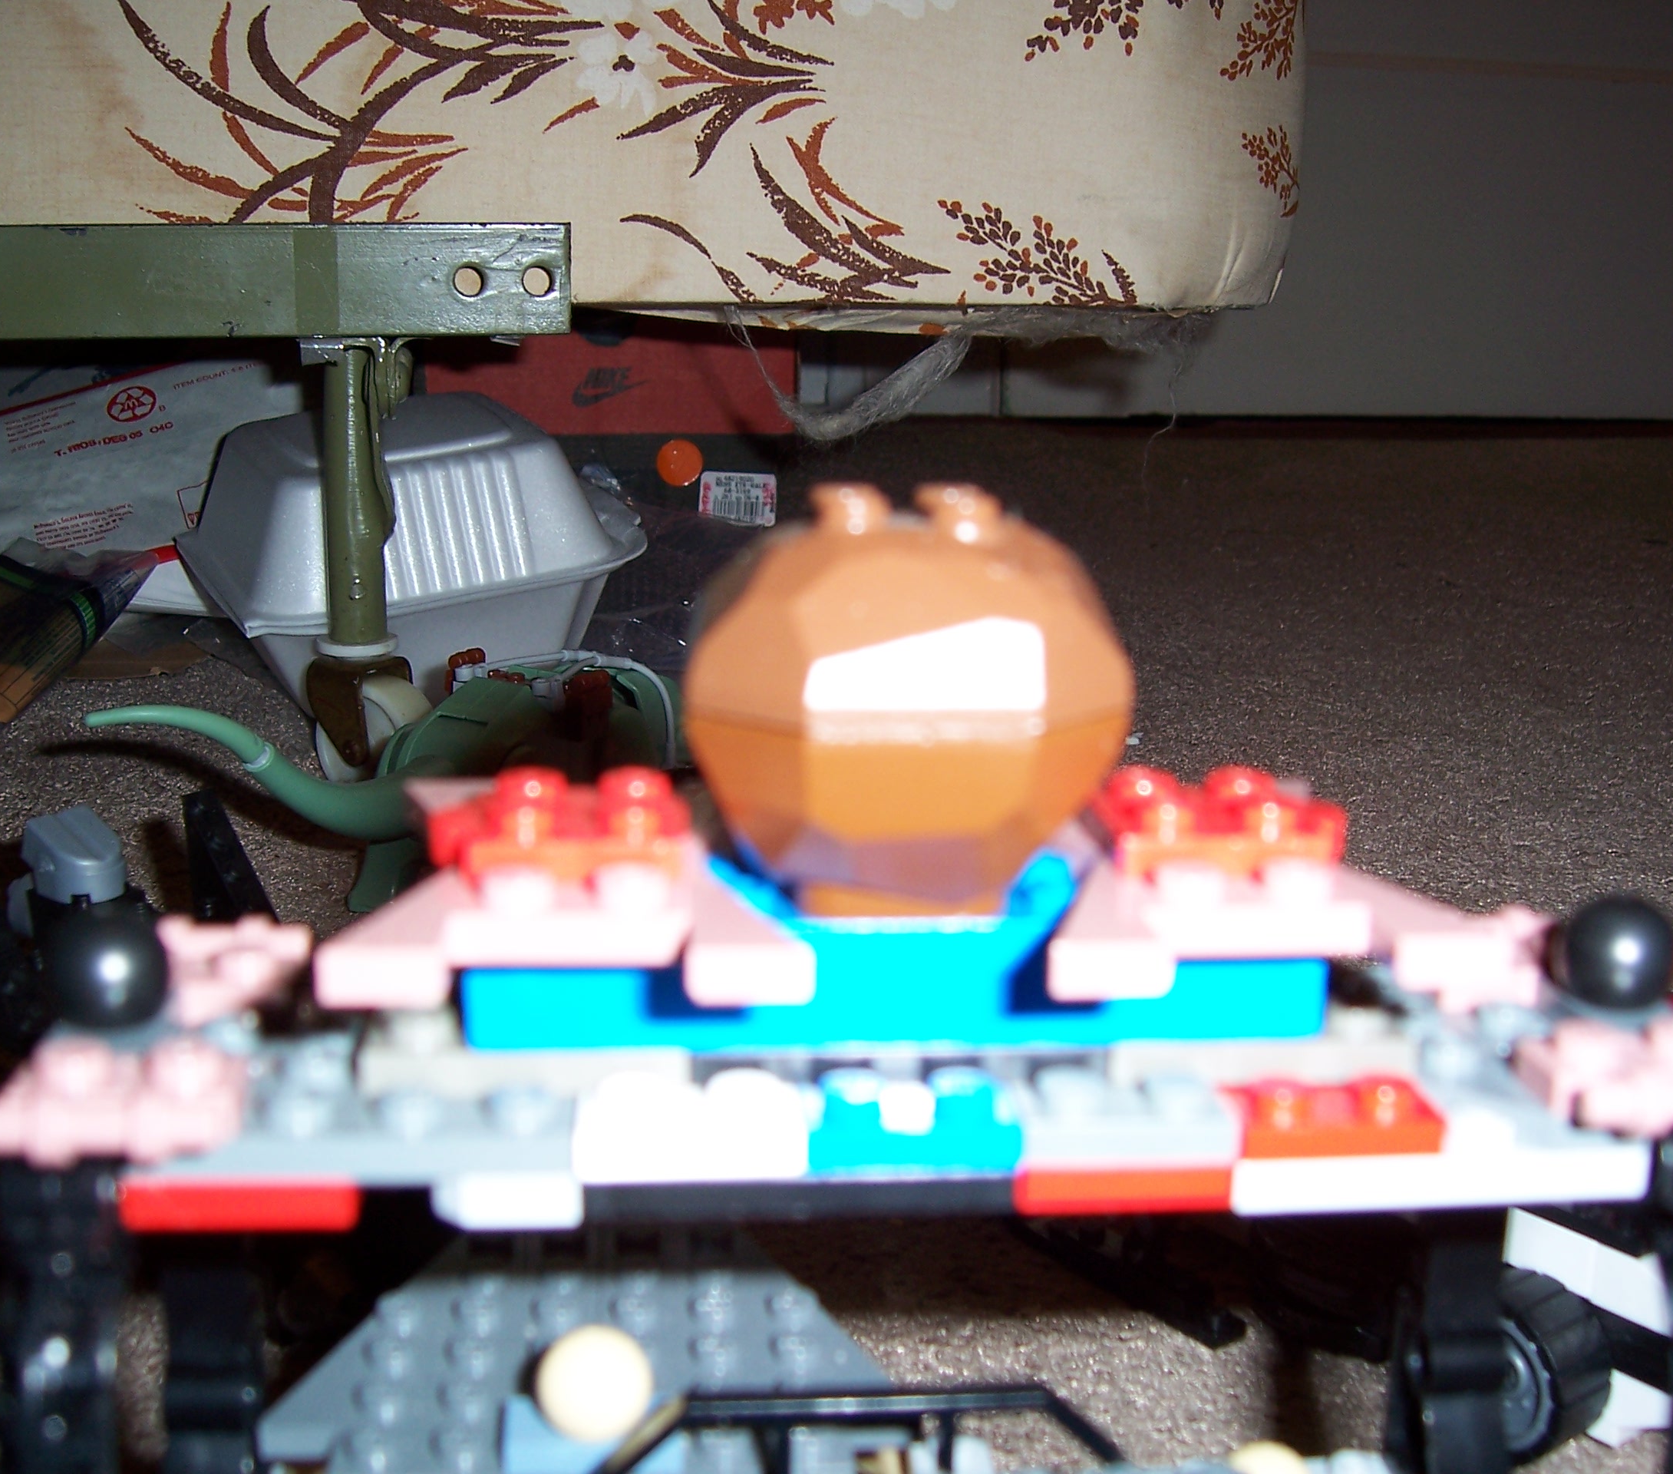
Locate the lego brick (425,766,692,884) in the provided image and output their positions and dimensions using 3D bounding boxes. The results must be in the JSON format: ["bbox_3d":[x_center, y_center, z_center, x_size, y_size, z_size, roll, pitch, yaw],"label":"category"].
[{"bbox_3d":[-0.020,0.007,0.155,0.018,0.005,0.016,0,15,-6],"label":"lego brick"}]

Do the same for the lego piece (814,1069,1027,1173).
[{"bbox_3d":[0.005,0.028,0.152,0.016,0.005,0.010,0,12,-6],"label":"lego piece"}]

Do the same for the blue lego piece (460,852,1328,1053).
[{"bbox_3d":[0.004,0.016,0.161,0.064,0.010,0.018,0,15,-6],"label":"blue lego piece"}]

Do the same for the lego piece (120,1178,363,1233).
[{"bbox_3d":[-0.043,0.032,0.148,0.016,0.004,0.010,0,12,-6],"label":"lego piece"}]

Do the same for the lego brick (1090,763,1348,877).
[{"bbox_3d":[0.029,0.007,0.160,0.018,0.005,0.016,0,15,-6],"label":"lego brick"}]

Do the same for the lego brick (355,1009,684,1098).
[{"bbox_3d":[-0.023,0.023,0.155,0.024,0.005,0.008,0,15,-6],"label":"lego brick"}]

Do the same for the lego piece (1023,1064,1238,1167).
[{"bbox_3d":[0.021,0.028,0.154,0.016,0.005,0.010,0,12,-6],"label":"lego piece"}]

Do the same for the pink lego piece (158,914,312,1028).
[{"bbox_3d":[-0.050,0.019,0.171,0.012,0.005,0.012,0,12,-6],"label":"pink lego piece"}]

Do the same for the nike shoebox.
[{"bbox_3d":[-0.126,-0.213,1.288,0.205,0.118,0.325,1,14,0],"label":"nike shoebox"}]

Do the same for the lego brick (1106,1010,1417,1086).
[{"bbox_3d":[0.033,0.024,0.162,0.024,0.005,0.009,0,12,-6],"label":"lego brick"}]

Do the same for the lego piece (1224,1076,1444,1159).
[{"bbox_3d":[0.037,0.028,0.154,0.016,0.005,0.008,0,15,-6],"label":"lego piece"}]

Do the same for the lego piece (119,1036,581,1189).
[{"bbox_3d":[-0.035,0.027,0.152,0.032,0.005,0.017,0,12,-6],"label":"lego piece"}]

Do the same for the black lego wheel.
[{"bbox_3d":[0.096,0.089,0.290,0.014,0.024,0.024,-11,19,-39],"label":"black lego wheel"}]

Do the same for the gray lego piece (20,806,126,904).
[{"bbox_3d":[-0.135,0.021,0.362,0.016,0.009,0.022,-7,15,-34],"label":"gray lego piece"}]

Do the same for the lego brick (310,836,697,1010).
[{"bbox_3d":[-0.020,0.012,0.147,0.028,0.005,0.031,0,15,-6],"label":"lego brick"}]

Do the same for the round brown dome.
[{"bbox_3d":[0.005,-0.002,0.155,0.032,0.032,0.032,2,15,0],"label":"round brown dome"}]

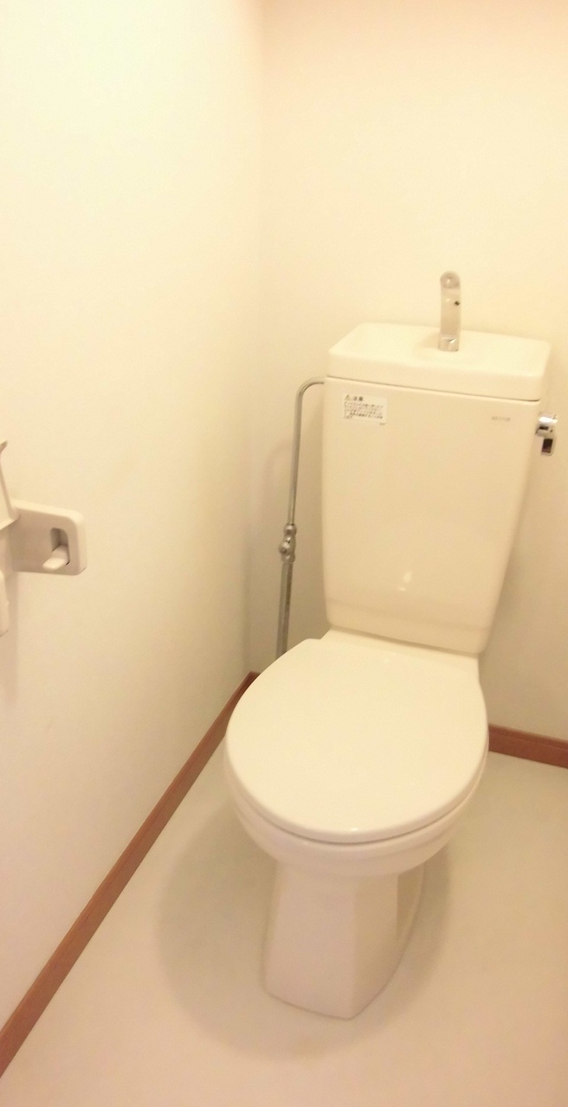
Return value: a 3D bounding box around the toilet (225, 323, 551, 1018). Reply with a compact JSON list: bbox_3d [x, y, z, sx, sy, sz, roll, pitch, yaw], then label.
[{"bbox_3d":[0.157,0.160,1.342,0.375,0.889,0.758,11,28,18],"label":"toilet"}]

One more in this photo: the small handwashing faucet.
[{"bbox_3d":[0.272,-0.391,1.351,0.032,0.124,0.070,10,27,17],"label":"small handwashing faucet"}]

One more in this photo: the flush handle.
[{"bbox_3d":[0.419,-0.191,1.331,0.039,0.065,0.047,10,27,17],"label":"flush handle"}]

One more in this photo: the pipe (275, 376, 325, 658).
[{"bbox_3d":[0.034,0.049,1.650,0.108,0.811,0.038,10,27,17],"label":"pipe"}]

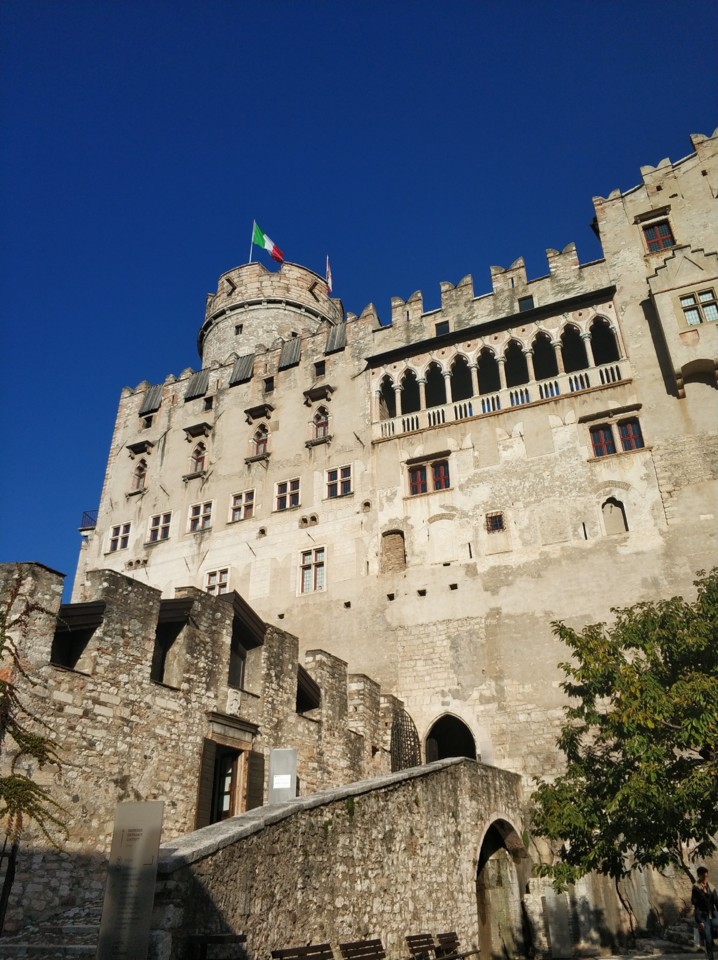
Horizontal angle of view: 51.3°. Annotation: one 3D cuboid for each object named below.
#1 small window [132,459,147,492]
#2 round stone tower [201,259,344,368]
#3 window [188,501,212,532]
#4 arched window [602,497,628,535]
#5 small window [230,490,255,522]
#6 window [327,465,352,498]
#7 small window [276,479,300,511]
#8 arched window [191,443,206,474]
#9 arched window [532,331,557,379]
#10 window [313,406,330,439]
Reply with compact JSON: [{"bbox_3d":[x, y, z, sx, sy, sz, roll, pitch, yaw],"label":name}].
[{"bbox_3d":[-12.421,-0.260,42.770,0.802,2.108,0.250,-13,-32,21],"label":"small window"},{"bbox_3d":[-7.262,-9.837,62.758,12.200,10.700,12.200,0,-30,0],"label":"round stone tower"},{"bbox_3d":[-8.379,1.971,39.784,1.361,1.594,0.300,-14,-33,22],"label":"window"},{"bbox_3d":[10.262,1.453,29.984,0.802,1.568,0.300,-13,-32,21],"label":"arched window"},{"bbox_3d":[-5.991,1.404,38.765,1.346,1.553,0.300,-14,-33,22],"label":"small window"},{"bbox_3d":[-0.919,0.107,36.657,1.416,1.554,0.300,-14,-33,22],"label":"window"},{"bbox_3d":[-3.514,0.764,37.740,1.330,1.512,0.300,-14,-33,22],"label":"small window"},{"bbox_3d":[-8.338,-1.178,39.458,0.924,1.971,0.250,-14,-33,22],"label":"arched window"},{"bbox_3d":[8.139,-5.467,33.111,1.015,2.679,0.300,-13,-32,20],"label":"arched window"},{"bbox_3d":[-1.874,-2.969,38.807,0.814,2.019,0.250,-13,-32,21],"label":"window"}]

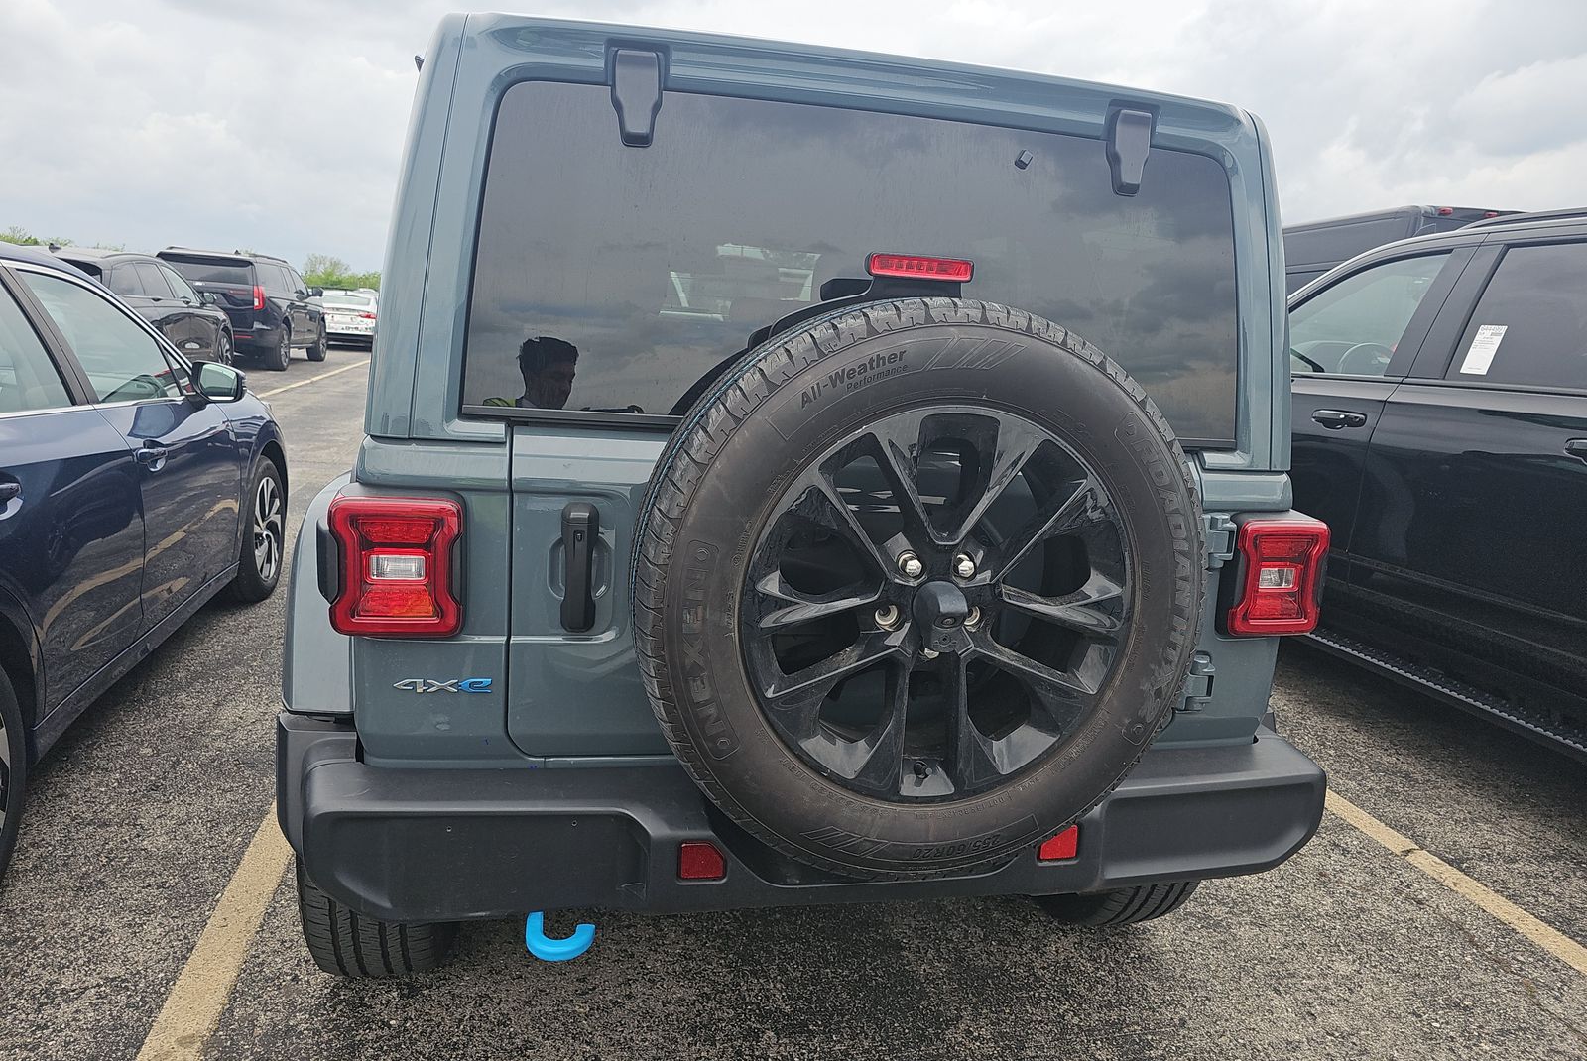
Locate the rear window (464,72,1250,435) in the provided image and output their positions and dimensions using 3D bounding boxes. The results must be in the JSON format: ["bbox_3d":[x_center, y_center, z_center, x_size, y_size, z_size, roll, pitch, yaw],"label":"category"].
[{"bbox_3d":[0.151,-0.401,1.680,1.300,0.500,0.050,1,4,-12],"label":"rear window"}]

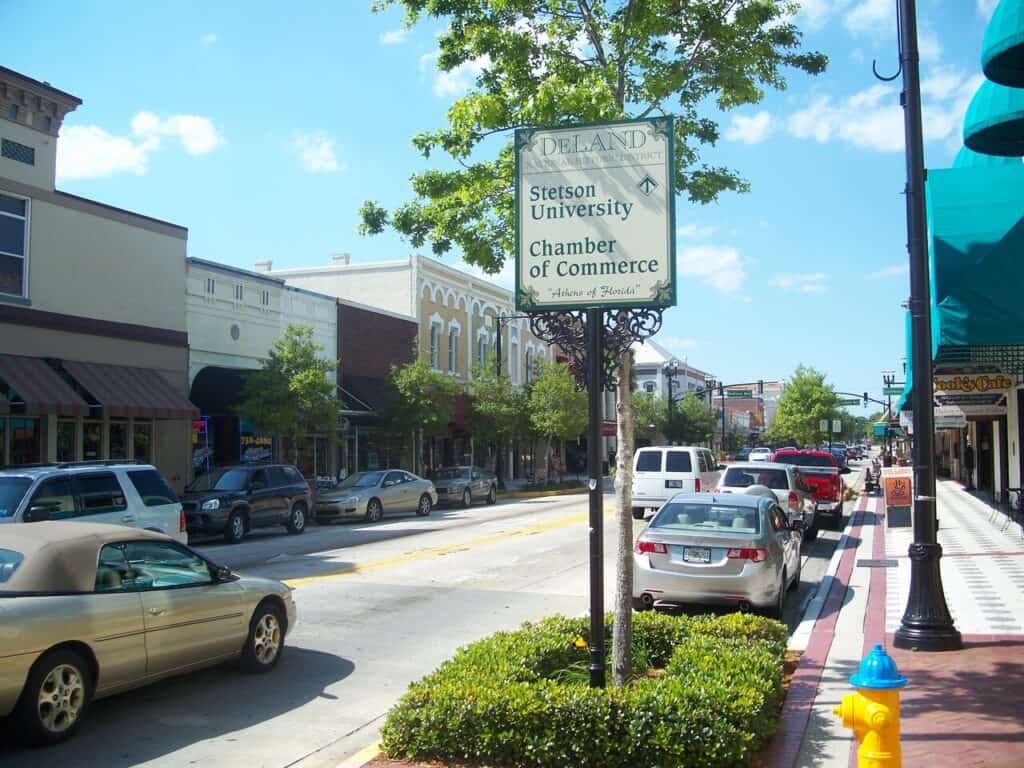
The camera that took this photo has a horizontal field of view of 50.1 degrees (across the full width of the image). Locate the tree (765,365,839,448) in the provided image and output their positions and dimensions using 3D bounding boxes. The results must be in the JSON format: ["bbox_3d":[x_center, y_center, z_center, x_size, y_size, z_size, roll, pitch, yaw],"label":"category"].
[{"bbox_3d":[10.141,1.648,38.176,2.650,4.667,2.650,-1,-3,19],"label":"tree"}]

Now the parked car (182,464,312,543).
[{"bbox_3d":[-6.447,2.756,25.675,1.830,1.700,4.500,-1,-3,20],"label":"parked car"}]

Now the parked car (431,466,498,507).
[{"bbox_3d":[-1.987,3.588,39.367,1.800,1.450,4.650,-2,-3,19],"label":"parked car"}]

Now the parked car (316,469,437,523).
[{"bbox_3d":[-4.059,3.270,32.896,1.820,1.420,4.870,-2,-3,23],"label":"parked car"}]

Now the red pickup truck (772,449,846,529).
[{"bbox_3d":[8.318,2.858,31.086,2.000,1.870,5.650,-1,-3,18],"label":"red pickup truck"}]

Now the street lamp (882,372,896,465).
[{"bbox_3d":[34.464,3.025,99.774,1.300,8.529,1.300,-1,-3,19],"label":"street lamp"}]

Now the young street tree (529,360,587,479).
[{"bbox_3d":[2.070,1.850,50.457,2.800,5.852,2.800,0,-3,0],"label":"young street tree"}]

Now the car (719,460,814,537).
[{"bbox_3d":[5.653,2.570,24.169,1.810,1.700,4.550,-1,-3,19],"label":"car"}]

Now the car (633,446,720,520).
[{"bbox_3d":[4.926,2.881,31.618,1.970,1.930,4.850,-1,-3,19],"label":"car"}]

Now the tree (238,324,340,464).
[{"bbox_3d":[-6.493,1.013,31.854,2.950,5.514,2.950,-1,-3,19],"label":"tree"}]

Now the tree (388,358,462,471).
[{"bbox_3d":[-3.188,1.654,39.338,2.700,5.127,2.700,0,-3,0],"label":"tree"}]

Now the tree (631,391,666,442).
[{"bbox_3d":[8.770,3.133,71.145,2.900,5.415,2.900,-1,-3,19],"label":"tree"}]

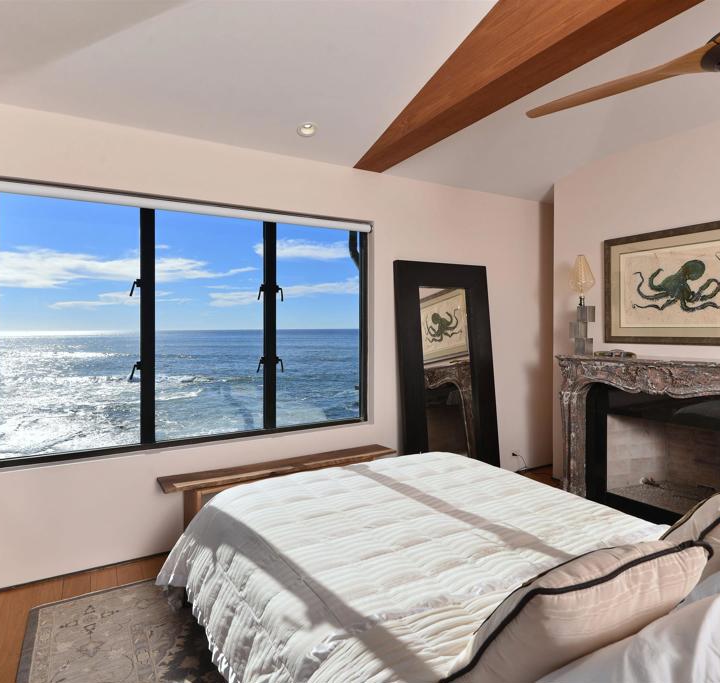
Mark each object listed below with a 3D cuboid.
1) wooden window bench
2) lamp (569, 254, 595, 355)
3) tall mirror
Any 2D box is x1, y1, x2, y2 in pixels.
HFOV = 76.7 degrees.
[{"bbox_3d":[-0.467,1.034,2.986,1.542,0.460,0.277,-1,2,-30],"label":"wooden window bench"},{"bbox_3d":[1.791,-0.295,3.686,0.181,0.806,0.186,-1,2,-30],"label":"lamp"},{"bbox_3d":[0.725,0.307,3.673,0.932,1.884,0.060,-1,-4,-30],"label":"tall mirror"}]

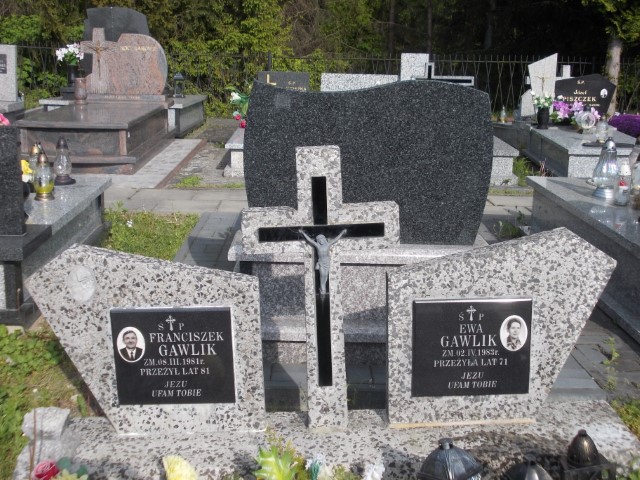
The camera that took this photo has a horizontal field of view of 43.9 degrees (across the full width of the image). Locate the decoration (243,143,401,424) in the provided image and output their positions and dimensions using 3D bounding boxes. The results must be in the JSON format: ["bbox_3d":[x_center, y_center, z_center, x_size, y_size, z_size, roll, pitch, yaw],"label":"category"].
[{"bbox_3d":[0.008,0.147,2.325,0.446,0.842,0.080,-2,13,0],"label":"decoration"}]

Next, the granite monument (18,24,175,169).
[{"bbox_3d":[-2.264,-1.531,8.305,1.180,1.310,2.200,1,16,0],"label":"granite monument"}]

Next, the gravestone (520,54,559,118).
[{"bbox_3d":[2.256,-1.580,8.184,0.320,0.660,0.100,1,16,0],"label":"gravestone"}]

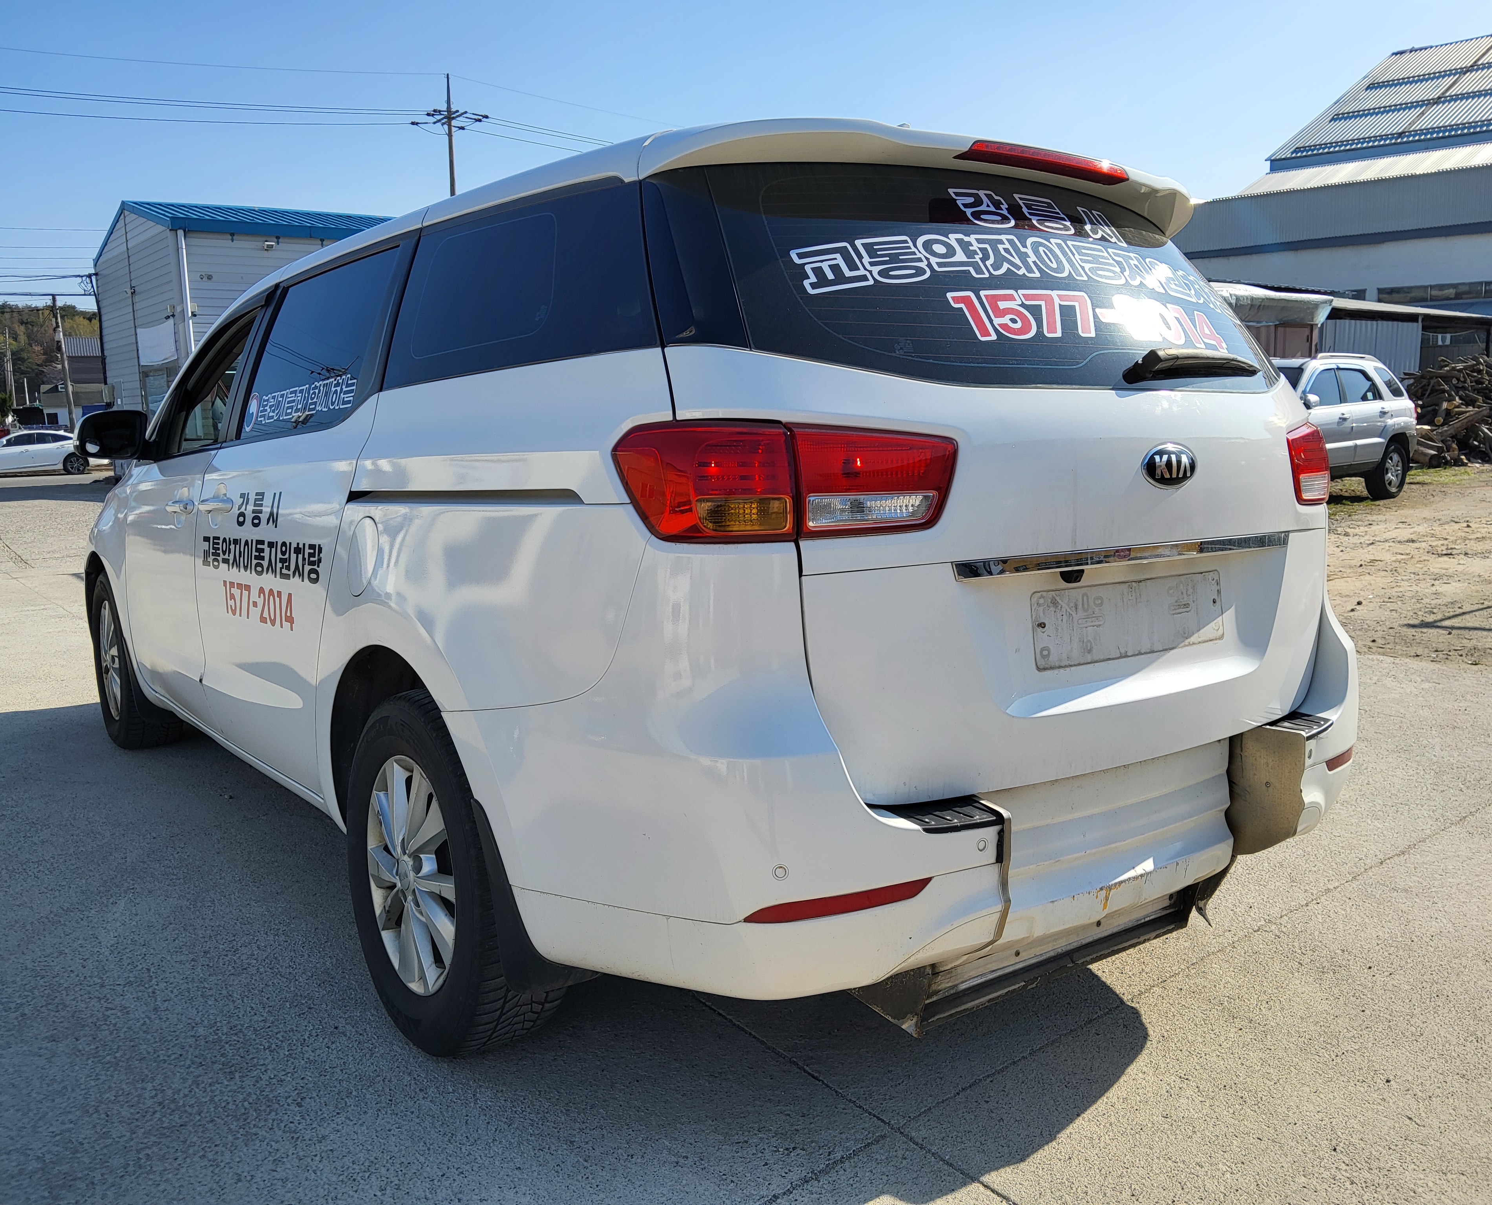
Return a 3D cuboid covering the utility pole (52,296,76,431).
[{"bbox_3d":[-34.047,-11.061,60.542,0.300,8.430,0.300,-6,8,-11],"label":"utility pole"}]

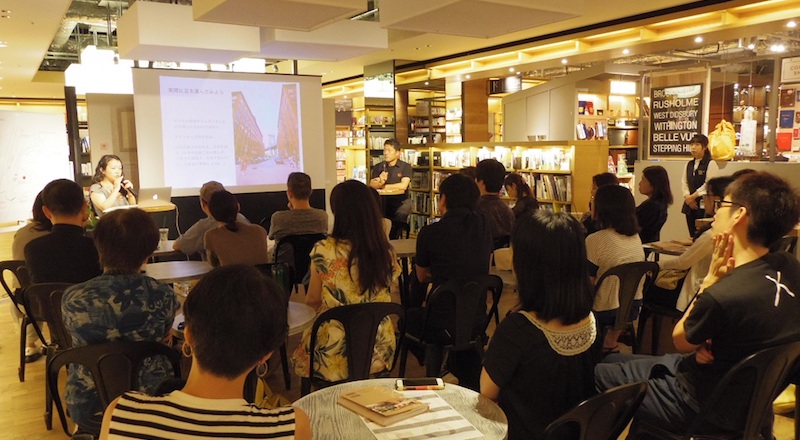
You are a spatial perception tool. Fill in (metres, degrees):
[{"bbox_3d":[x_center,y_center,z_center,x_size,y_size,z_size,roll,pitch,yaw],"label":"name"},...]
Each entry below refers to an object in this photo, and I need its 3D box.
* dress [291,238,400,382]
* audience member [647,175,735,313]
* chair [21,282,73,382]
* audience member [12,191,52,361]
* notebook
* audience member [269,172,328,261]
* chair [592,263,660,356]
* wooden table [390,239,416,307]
[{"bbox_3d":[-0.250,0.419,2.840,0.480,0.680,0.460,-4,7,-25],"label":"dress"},{"bbox_3d":[1.800,0.381,3.920,0.780,1.280,0.480,3,8,30],"label":"audience member"},{"bbox_3d":[-1.720,0.705,3.490,0.440,0.850,0.500,-1,7,-3],"label":"chair"},{"bbox_3d":[-2.336,0.397,4.223,0.460,1.220,0.800,-2,7,-13],"label":"audience member"},{"bbox_3d":[-2.278,-0.232,5.698,0.290,0.200,0.320,6,9,45],"label":"notebook"},{"bbox_3d":[-0.830,0.281,4.980,0.480,1.310,0.750,-4,7,-22],"label":"audience member"},{"bbox_3d":[1.140,0.642,3.630,0.440,0.850,0.500,-4,7,-28],"label":"chair"},{"bbox_3d":[0.038,0.563,4.641,0.640,0.730,0.640,-1,6,0],"label":"wooden table"}]

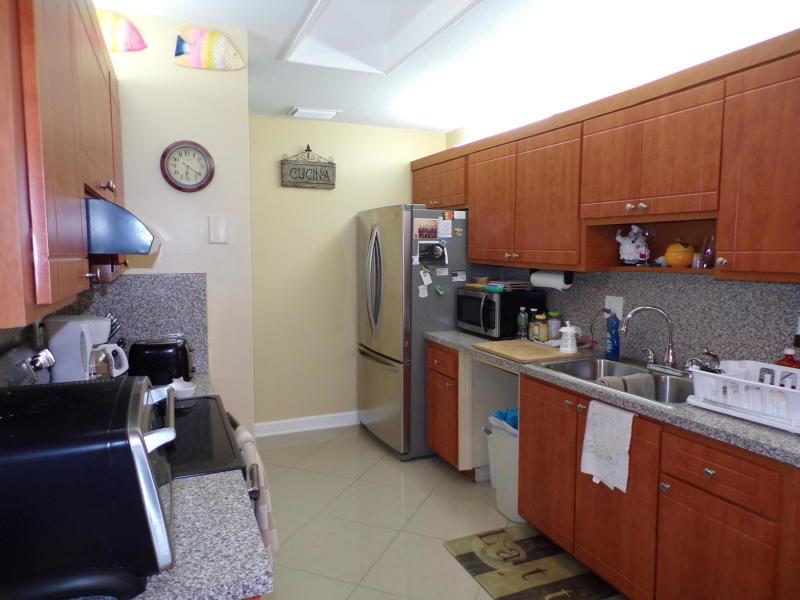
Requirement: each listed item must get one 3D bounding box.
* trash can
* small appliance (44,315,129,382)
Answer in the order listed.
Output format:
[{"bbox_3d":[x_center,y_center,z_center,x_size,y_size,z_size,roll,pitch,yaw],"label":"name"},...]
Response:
[{"bbox_3d":[0.683,0.928,3.150,0.280,0.520,0.380,-2,6,-23],"label":"trash can"},{"bbox_3d":[-1.189,0.218,2.136,0.255,0.310,0.200,-2,5,-22],"label":"small appliance"}]

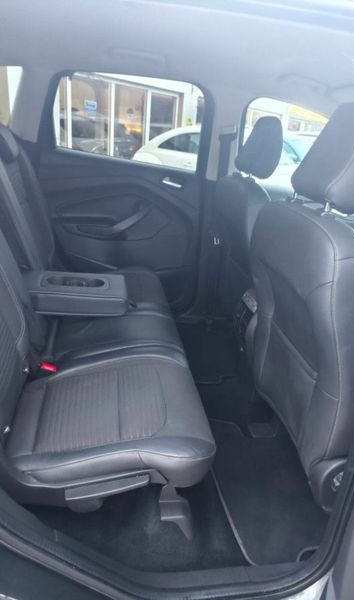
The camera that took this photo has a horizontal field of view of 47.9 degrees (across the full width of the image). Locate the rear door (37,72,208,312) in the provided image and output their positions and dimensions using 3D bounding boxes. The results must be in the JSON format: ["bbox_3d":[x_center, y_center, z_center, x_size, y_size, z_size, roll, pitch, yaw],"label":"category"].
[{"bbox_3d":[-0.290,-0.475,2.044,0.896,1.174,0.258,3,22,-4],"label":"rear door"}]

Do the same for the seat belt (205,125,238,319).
[{"bbox_3d":[0.216,-0.347,2.037,0.144,0.999,0.103,3,22,-4],"label":"seat belt"}]

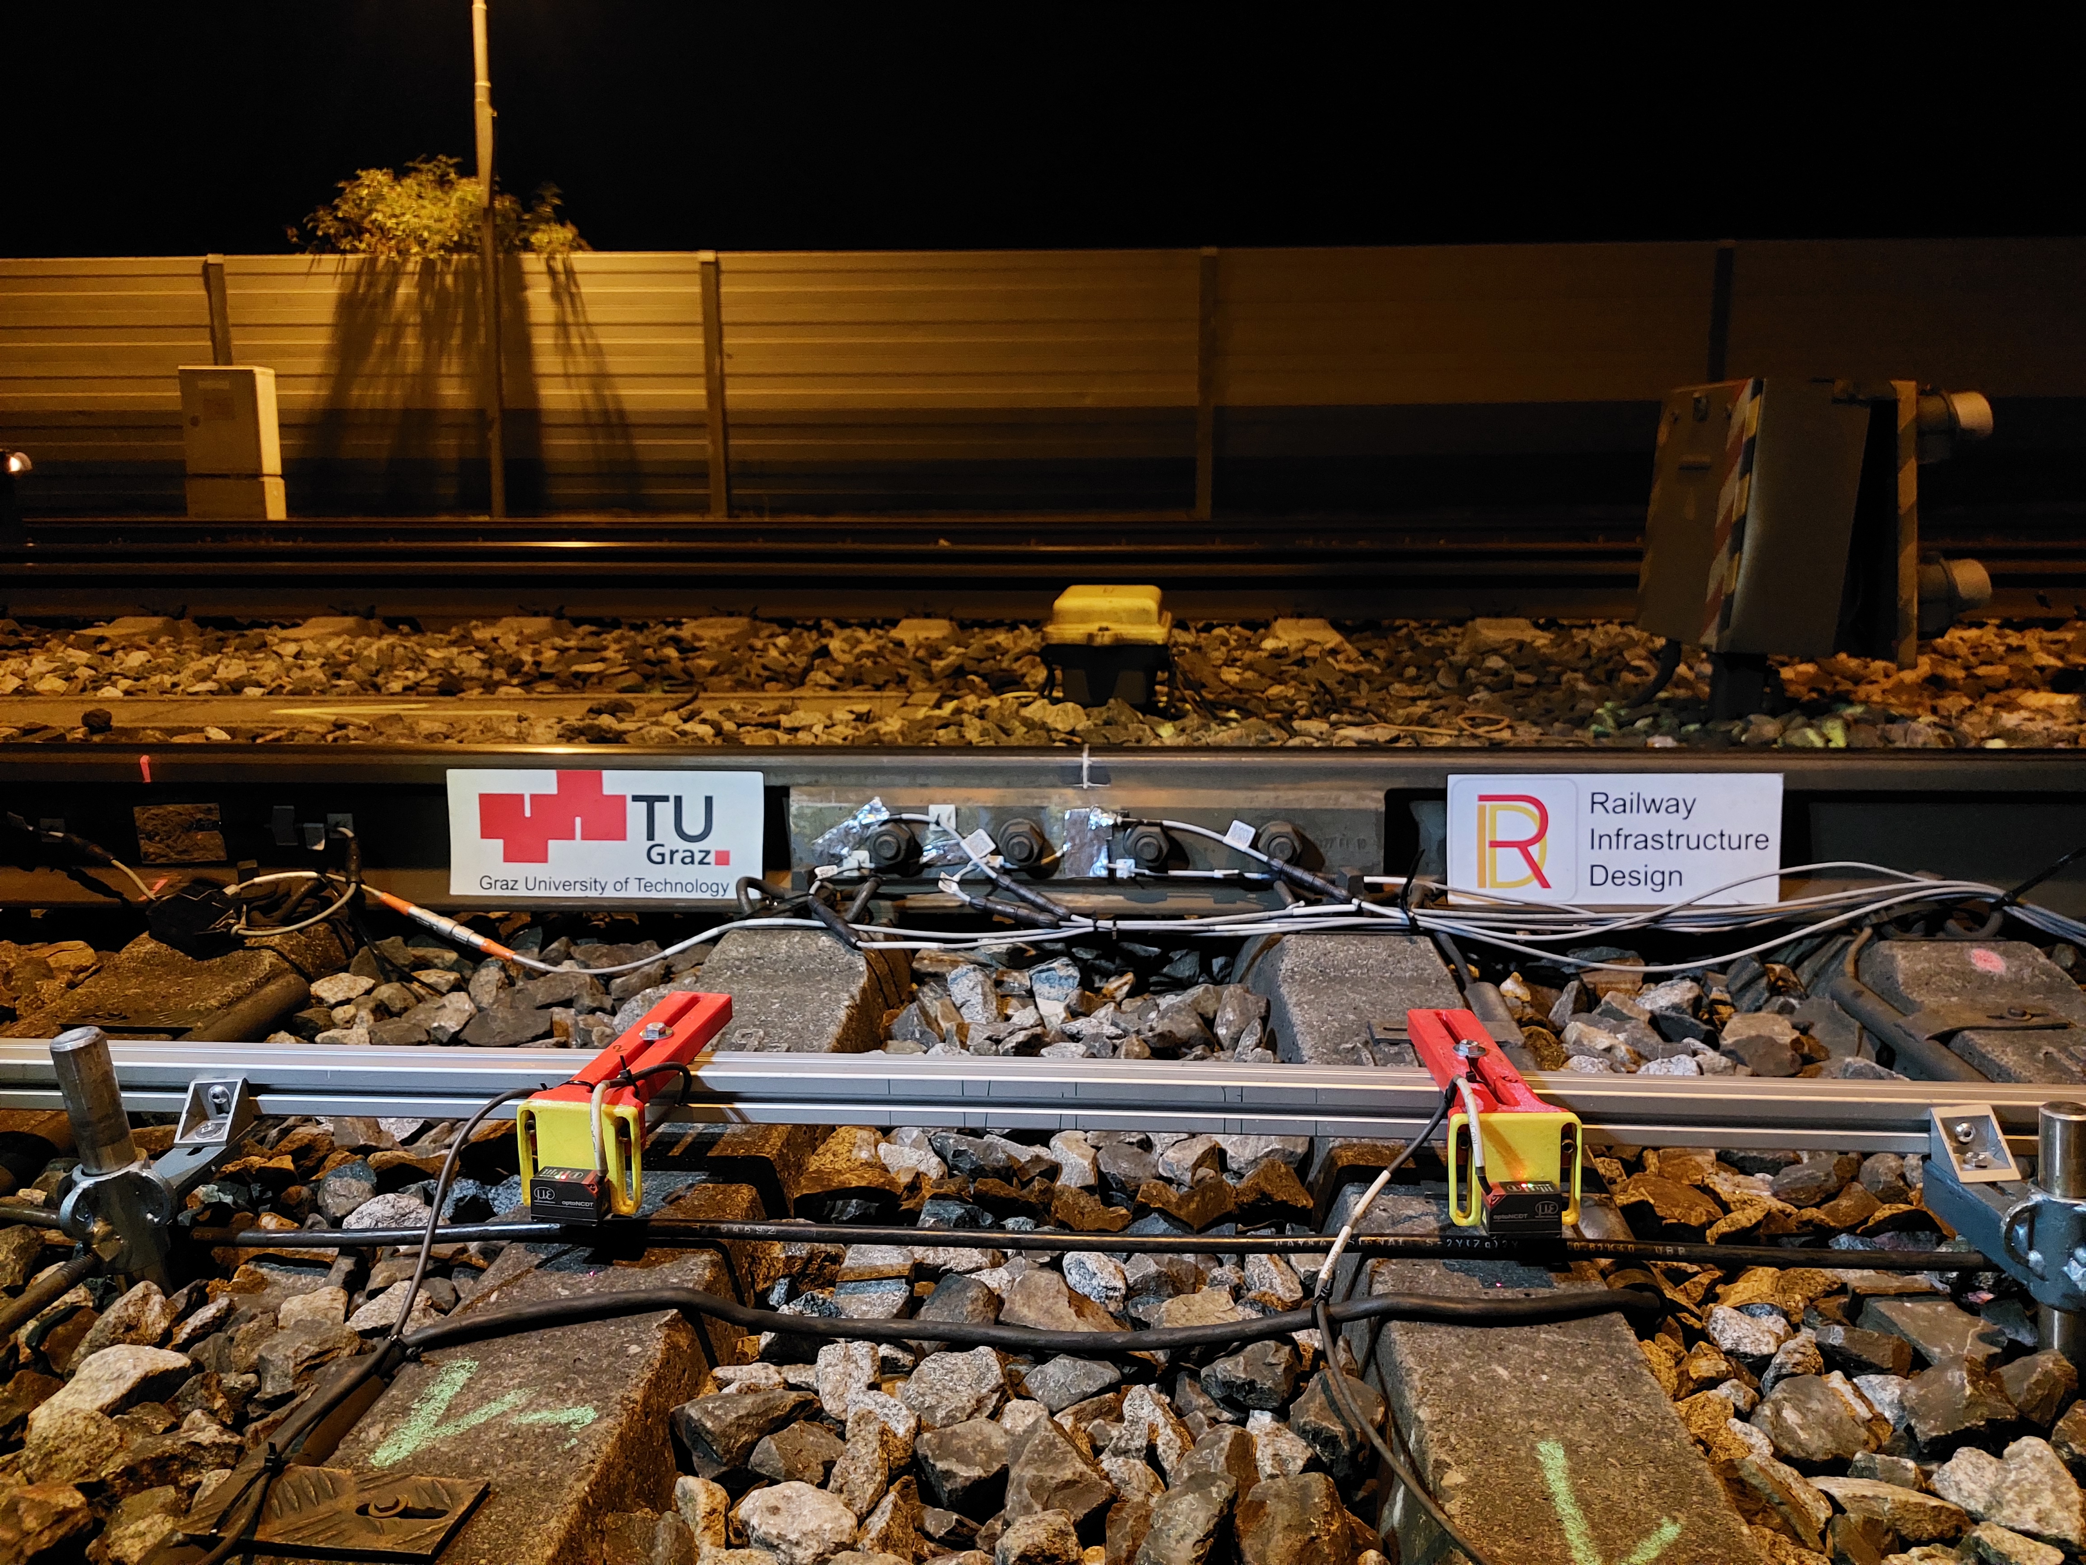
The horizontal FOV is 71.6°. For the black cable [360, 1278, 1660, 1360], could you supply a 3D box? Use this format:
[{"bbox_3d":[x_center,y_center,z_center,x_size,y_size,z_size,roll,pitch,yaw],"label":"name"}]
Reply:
[{"bbox_3d":[0.003,0.340,0.911,0.785,0.043,0.054,0,12,-2],"label":"black cable"}]

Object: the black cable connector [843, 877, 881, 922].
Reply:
[{"bbox_3d":[-0.201,0.130,1.610,0.022,0.038,0.058,8,14,33],"label":"black cable connector"}]

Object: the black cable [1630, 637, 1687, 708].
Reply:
[{"bbox_3d":[1.299,-0.232,3.050,0.120,0.140,0.060,0,12,-2],"label":"black cable"}]

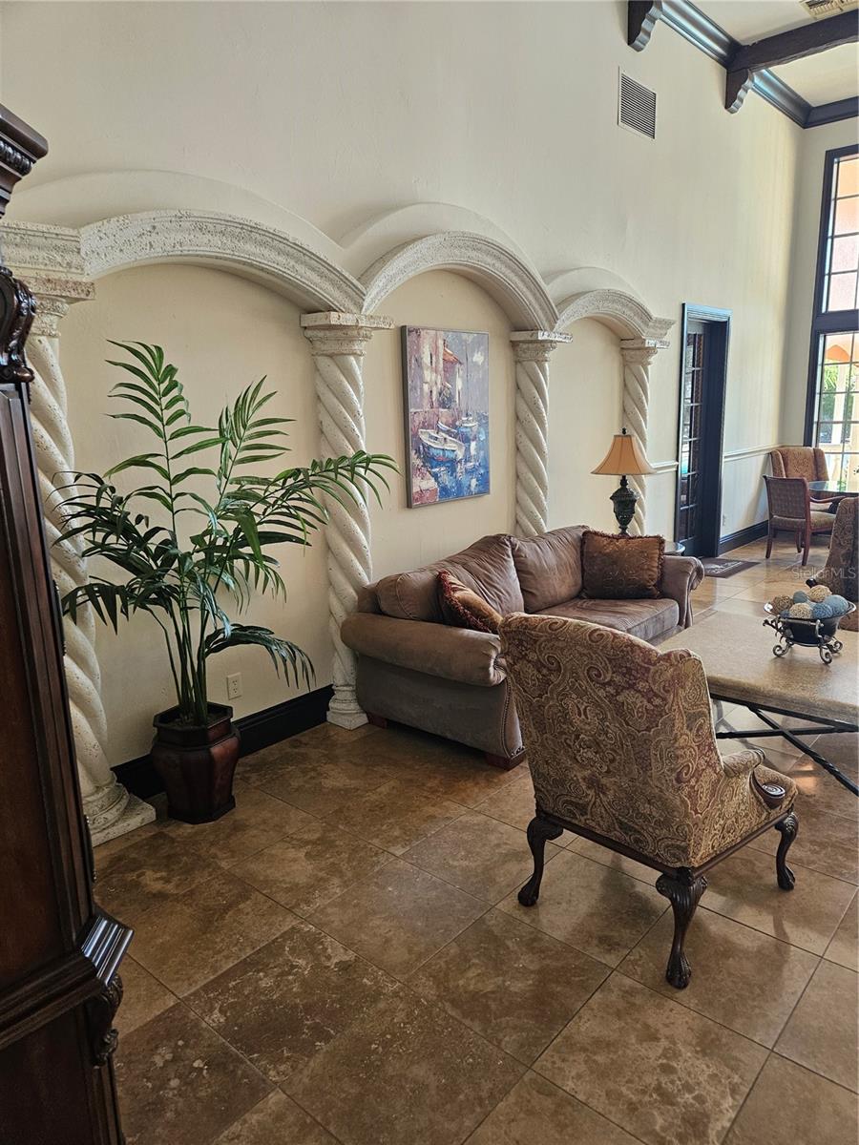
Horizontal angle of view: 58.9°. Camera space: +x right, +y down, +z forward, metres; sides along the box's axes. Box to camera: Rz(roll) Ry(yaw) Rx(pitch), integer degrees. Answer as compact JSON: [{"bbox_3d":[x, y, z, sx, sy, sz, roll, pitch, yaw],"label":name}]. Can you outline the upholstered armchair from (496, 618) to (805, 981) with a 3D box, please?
[{"bbox_3d":[0.757,0.607,2.539,0.830,1.065,0.700,-13,17,-43],"label":"upholstered armchair"}]

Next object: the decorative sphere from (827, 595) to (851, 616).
[{"bbox_3d":[1.877,0.161,3.508,0.106,0.106,0.106,4,14,24],"label":"decorative sphere"}]

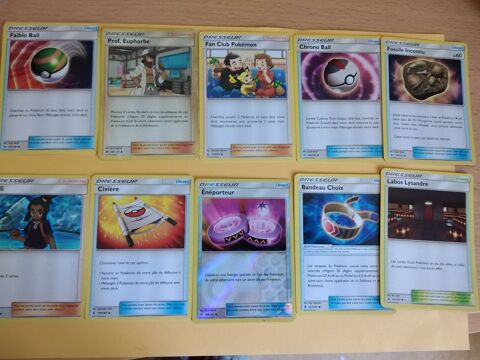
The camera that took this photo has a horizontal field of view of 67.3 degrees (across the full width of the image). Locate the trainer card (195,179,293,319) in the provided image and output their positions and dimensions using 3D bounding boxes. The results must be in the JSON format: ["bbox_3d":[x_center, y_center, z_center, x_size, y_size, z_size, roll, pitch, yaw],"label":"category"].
[{"bbox_3d":[0.003,0.043,0.226,0.063,0.001,0.088,0,83,-4],"label":"trainer card"}]

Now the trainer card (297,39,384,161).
[{"bbox_3d":[0.069,-0.056,0.243,0.063,0.001,0.088,0,83,-4],"label":"trainer card"}]

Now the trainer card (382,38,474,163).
[{"bbox_3d":[0.128,-0.055,0.246,0.063,0.001,0.088,2,82,-3],"label":"trainer card"}]

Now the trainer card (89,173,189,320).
[{"bbox_3d":[-0.061,0.040,0.222,0.063,0.001,0.088,0,83,-4],"label":"trainer card"}]

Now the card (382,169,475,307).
[{"bbox_3d":[0.123,0.037,0.234,0.063,0.001,0.088,3,82,-3],"label":"card"}]

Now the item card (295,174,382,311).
[{"bbox_3d":[0.067,0.039,0.230,0.063,0.001,0.088,0,83,-4],"label":"item card"}]

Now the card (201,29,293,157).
[{"bbox_3d":[0.004,-0.057,0.239,0.063,0.001,0.088,-1,83,-4],"label":"card"}]

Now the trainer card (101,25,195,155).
[{"bbox_3d":[-0.060,-0.057,0.235,0.063,0.001,0.088,-1,83,-4],"label":"trainer card"}]

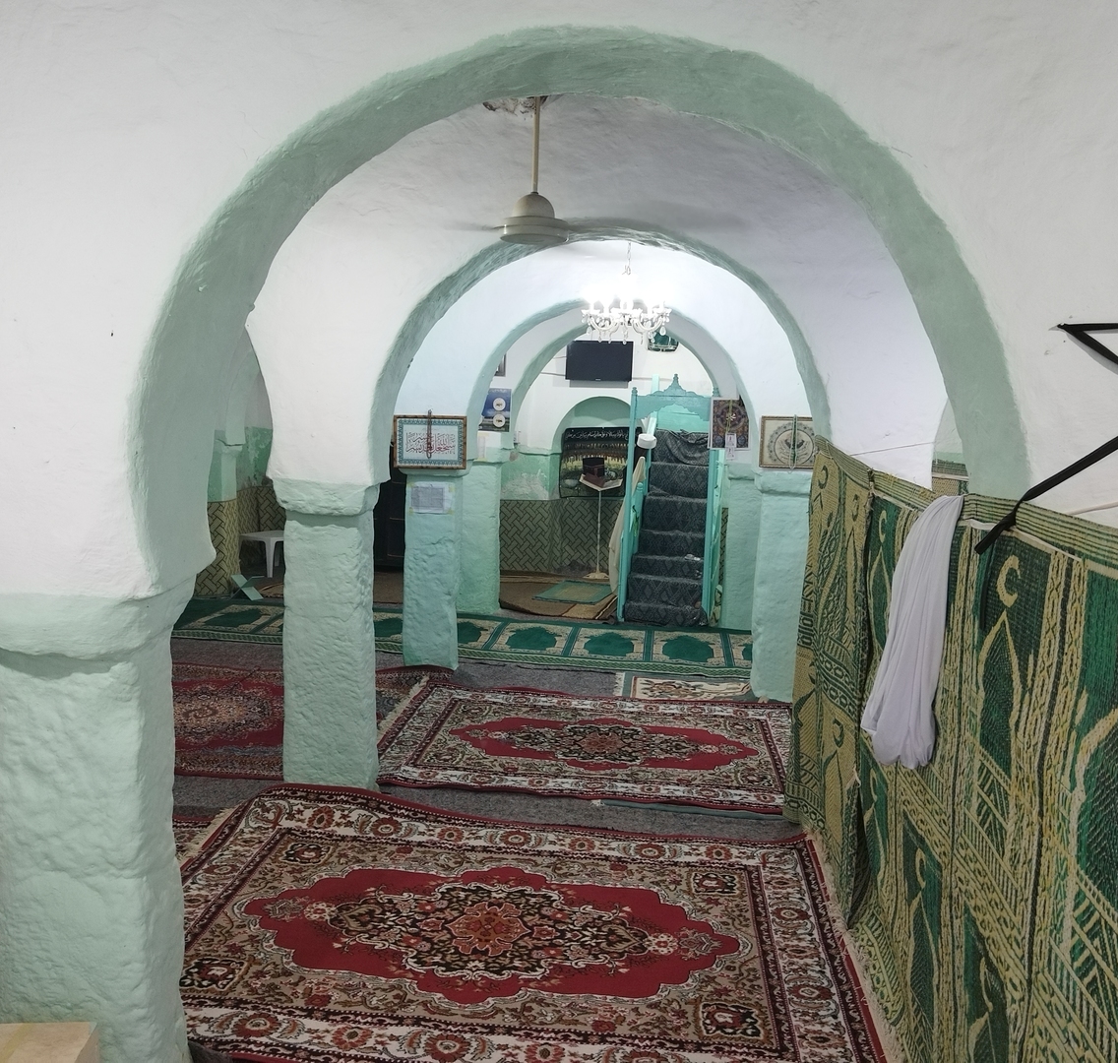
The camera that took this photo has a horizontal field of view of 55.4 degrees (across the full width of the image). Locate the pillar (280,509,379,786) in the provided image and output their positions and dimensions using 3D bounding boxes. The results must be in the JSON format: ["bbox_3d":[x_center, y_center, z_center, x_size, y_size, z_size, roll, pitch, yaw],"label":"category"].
[{"bbox_3d":[-1.071,0.524,5.037,0.375,1.297,0.290,3,7,6],"label":"pillar"}]

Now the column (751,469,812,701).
[{"bbox_3d":[1.456,0.328,6.766,0.350,1.442,0.300,3,7,6],"label":"column"}]

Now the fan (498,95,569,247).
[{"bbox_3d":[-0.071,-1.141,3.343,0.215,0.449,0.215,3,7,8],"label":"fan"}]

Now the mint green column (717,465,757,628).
[{"bbox_3d":[1.556,0.109,8.891,0.350,1.372,0.310,3,7,6],"label":"mint green column"}]

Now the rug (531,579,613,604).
[{"bbox_3d":[0.193,0.574,10.046,0.577,0.015,1.055,4,7,16],"label":"rug"}]

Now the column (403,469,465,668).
[{"bbox_3d":[-0.841,0.249,7.258,0.345,1.325,0.290,3,7,6],"label":"column"}]

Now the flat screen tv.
[{"bbox_3d":[0.442,-1.831,11.429,0.703,0.417,0.080,3,12,9],"label":"flat screen tv"}]

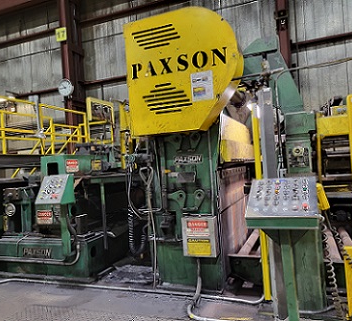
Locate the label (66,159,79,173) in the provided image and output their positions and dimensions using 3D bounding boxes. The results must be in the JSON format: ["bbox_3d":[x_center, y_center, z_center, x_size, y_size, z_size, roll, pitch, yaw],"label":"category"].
[{"bbox_3d":[-1.603,0.087,5.007,0.015,0.200,0.280,-4,-1,21],"label":"label"}]

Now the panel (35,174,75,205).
[{"bbox_3d":[-1.712,0.417,4.568,0.455,0.400,0.295,-4,-1,21],"label":"panel"}]

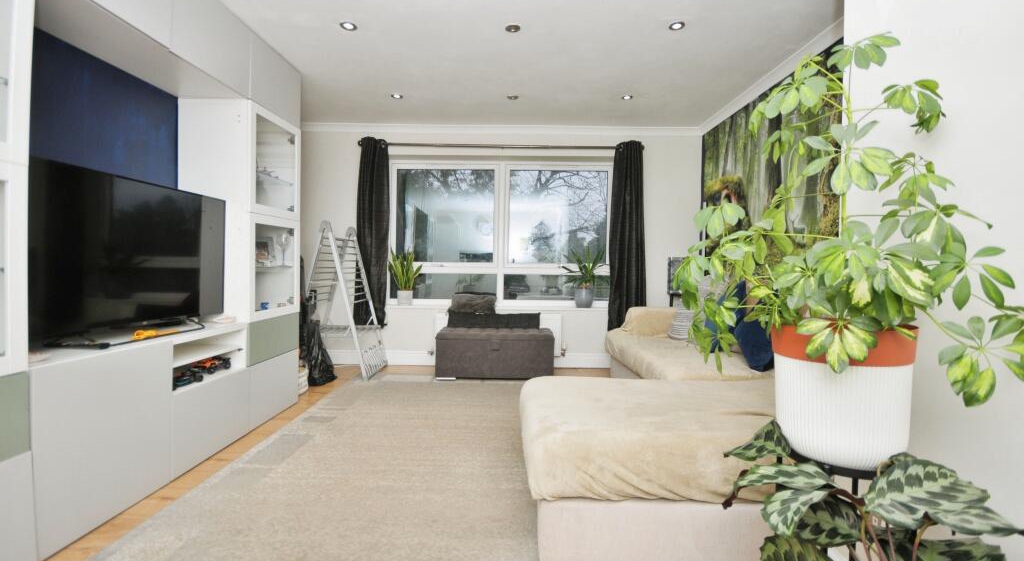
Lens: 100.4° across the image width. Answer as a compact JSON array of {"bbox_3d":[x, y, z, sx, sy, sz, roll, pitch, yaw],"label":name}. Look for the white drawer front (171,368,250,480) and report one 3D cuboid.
[{"bbox_3d":[-1.785,0.725,2.275,0.420,0.391,0.567,1,2,1],"label":"white drawer front"}]

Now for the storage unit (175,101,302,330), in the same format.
[{"bbox_3d":[-1.790,-0.432,2.855,0.430,1.350,0.575,1,2,1],"label":"storage unit"}]

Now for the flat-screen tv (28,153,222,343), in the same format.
[{"bbox_3d":[-1.760,-0.115,2.000,0.100,0.680,1.080,1,2,1],"label":"flat-screen tv"}]

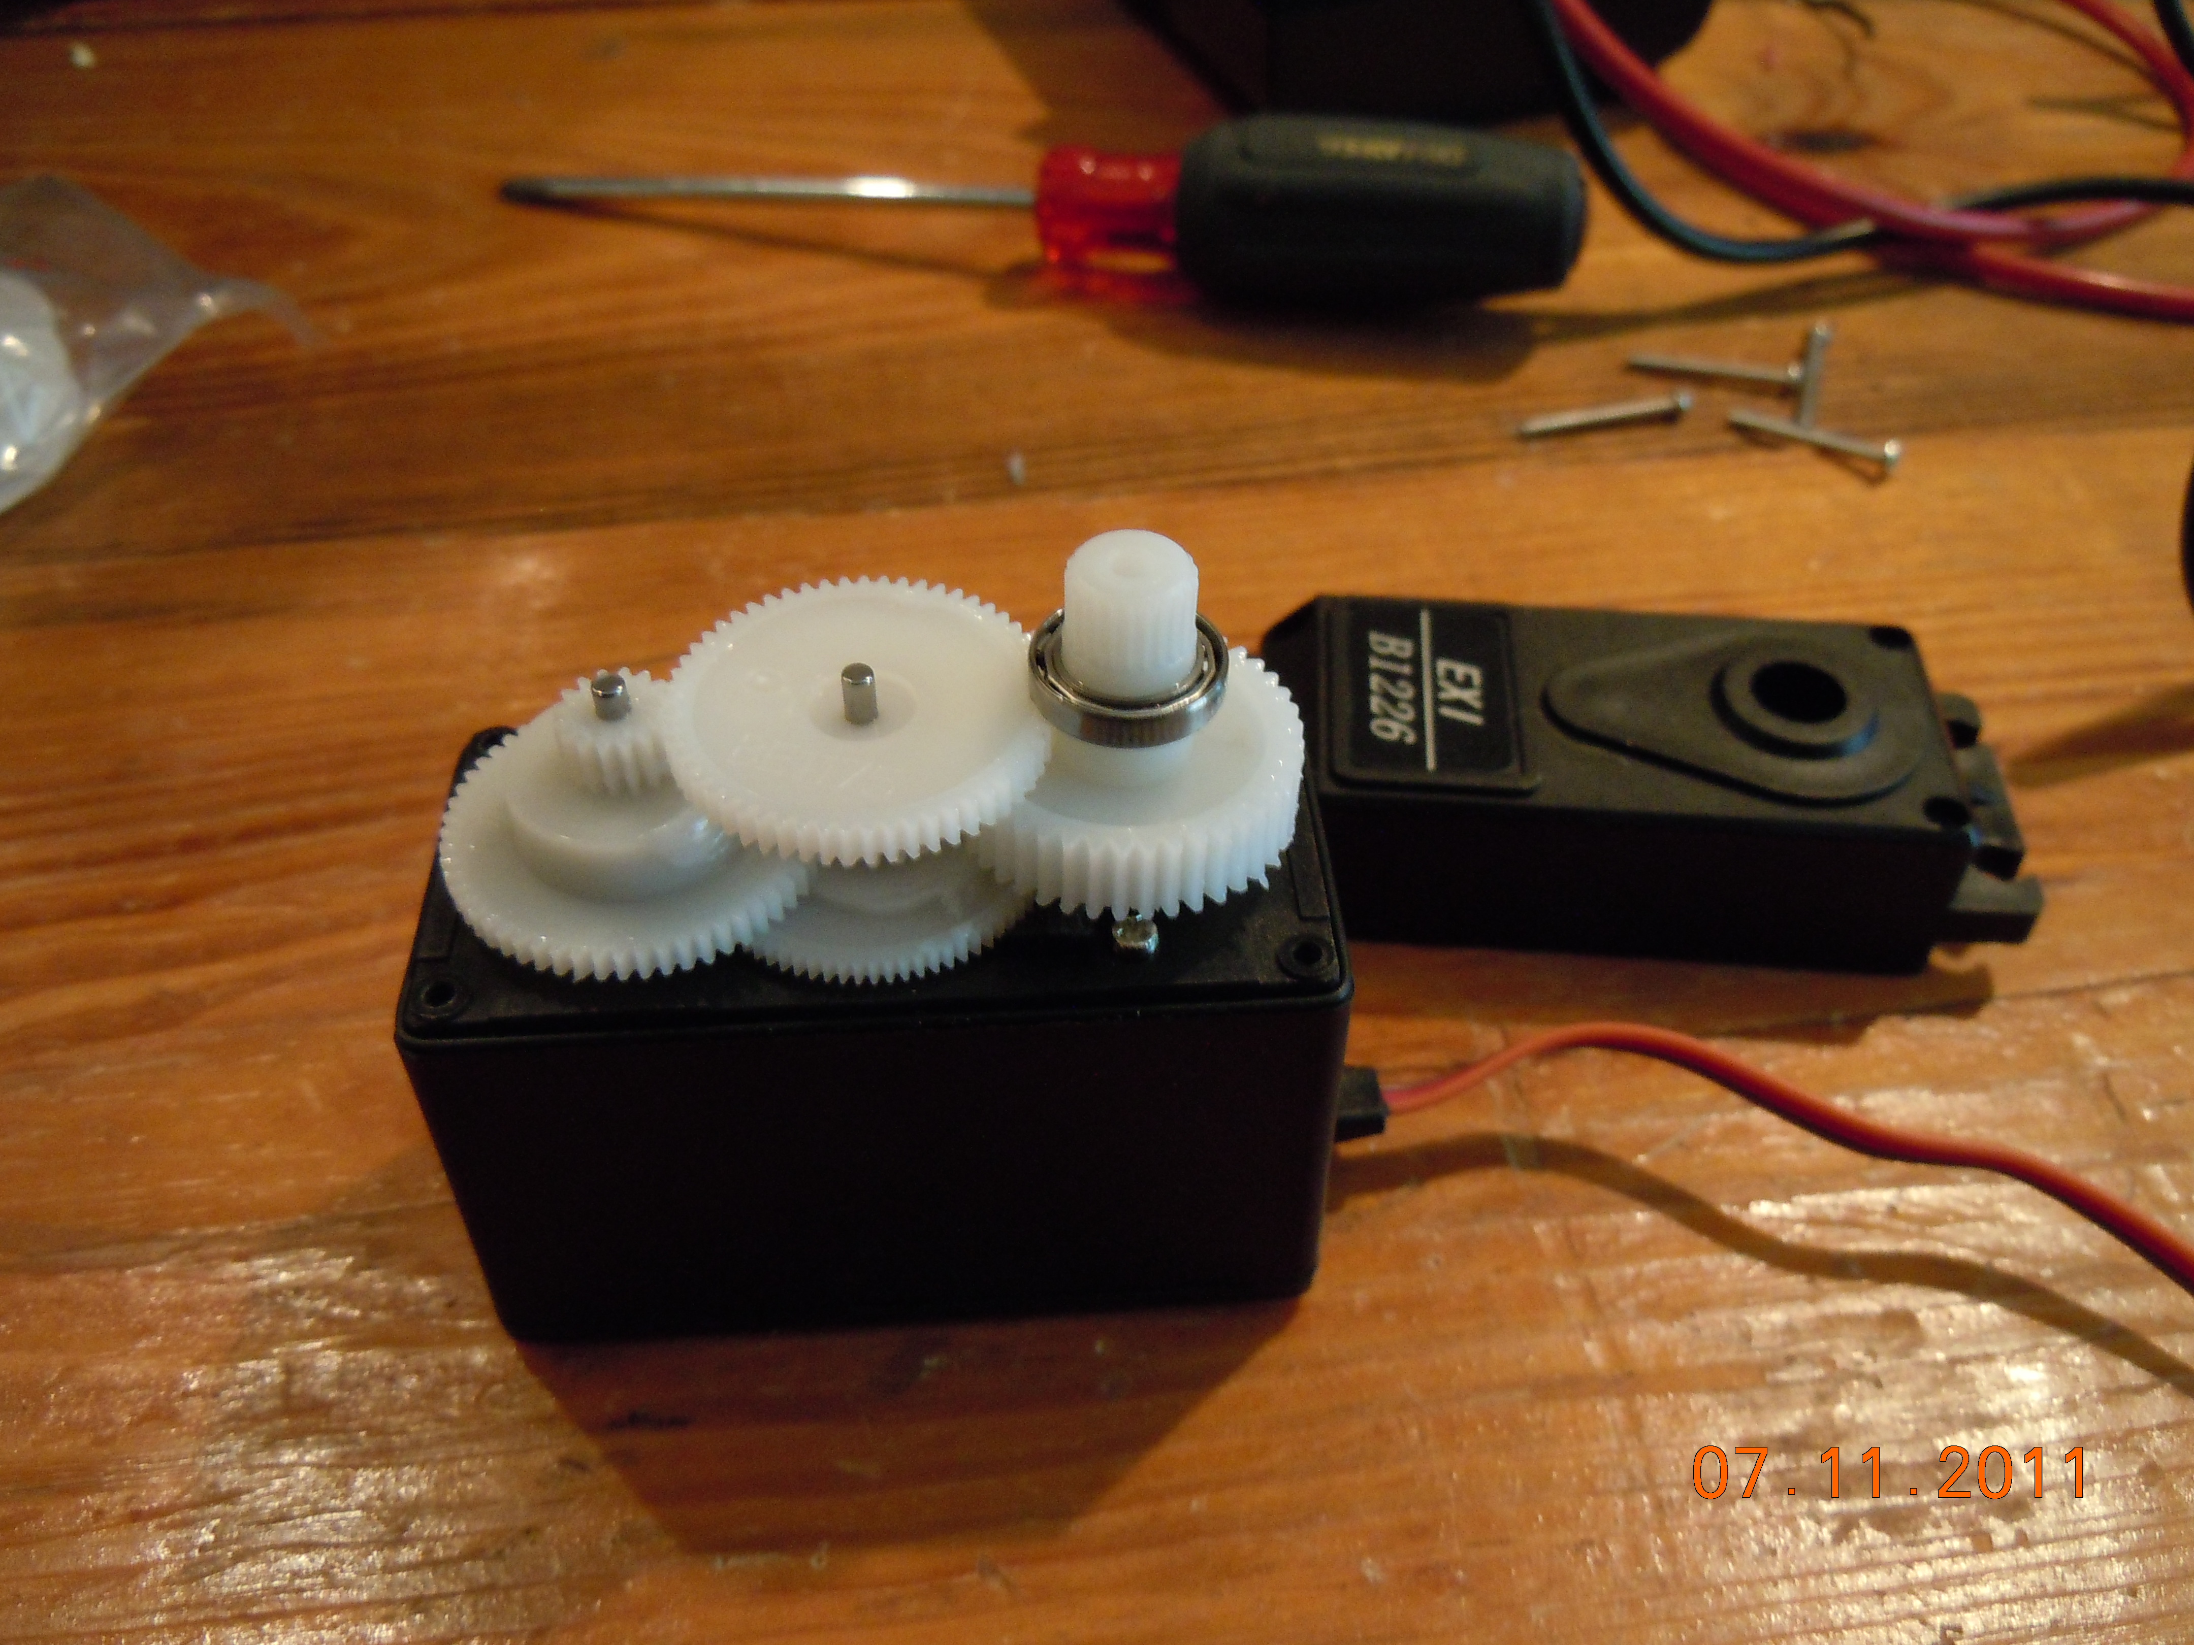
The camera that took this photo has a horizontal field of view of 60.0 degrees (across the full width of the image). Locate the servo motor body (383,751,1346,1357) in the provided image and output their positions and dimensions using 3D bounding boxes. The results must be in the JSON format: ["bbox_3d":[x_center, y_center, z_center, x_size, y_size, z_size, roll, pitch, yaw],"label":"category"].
[{"bbox_3d":[-0.014,0.015,0.142,0.060,0.037,0.029,-3,47,-3],"label":"servo motor body"}]

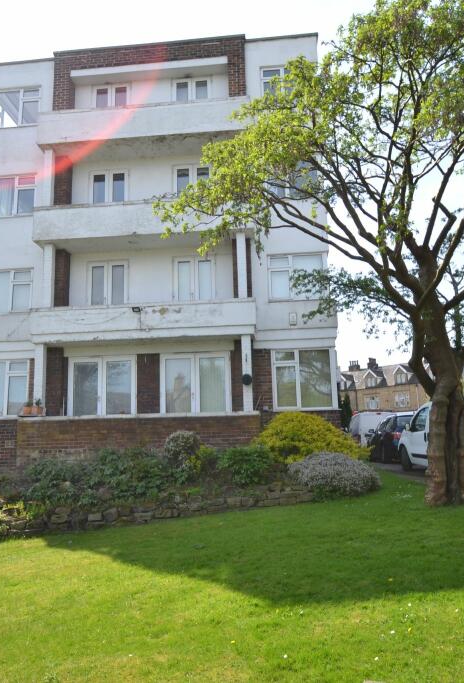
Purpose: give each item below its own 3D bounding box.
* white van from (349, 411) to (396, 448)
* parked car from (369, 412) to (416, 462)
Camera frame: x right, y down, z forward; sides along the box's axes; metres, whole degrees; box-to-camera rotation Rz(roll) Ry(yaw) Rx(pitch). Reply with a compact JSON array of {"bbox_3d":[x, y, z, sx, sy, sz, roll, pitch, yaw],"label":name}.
[{"bbox_3d":[6.521,4.187,23.663,1.820,1.780,4.300,-2,-10,5],"label":"white van"},{"bbox_3d":[5.714,3.153,17.137,1.750,1.480,4.100,-2,-10,2],"label":"parked car"}]

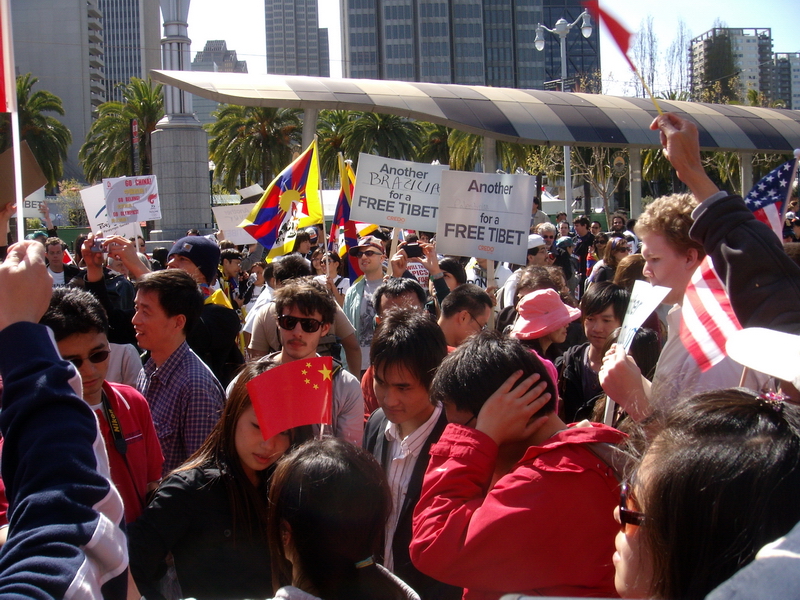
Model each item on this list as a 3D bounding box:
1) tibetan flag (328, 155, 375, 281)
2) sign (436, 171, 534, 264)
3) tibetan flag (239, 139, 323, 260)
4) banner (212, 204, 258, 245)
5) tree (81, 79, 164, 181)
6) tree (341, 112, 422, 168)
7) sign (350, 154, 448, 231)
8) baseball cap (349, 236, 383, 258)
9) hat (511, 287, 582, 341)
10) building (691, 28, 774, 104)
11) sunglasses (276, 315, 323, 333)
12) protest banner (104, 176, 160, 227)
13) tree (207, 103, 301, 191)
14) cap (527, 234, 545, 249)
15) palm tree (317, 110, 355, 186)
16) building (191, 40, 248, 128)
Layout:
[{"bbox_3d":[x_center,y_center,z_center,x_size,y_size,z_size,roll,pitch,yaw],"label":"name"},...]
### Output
[{"bbox_3d":[-0.403,-0.686,7.300,0.420,1.050,0.350,0,6,24],"label":"tibetan flag"},{"bbox_3d":[0.467,-0.456,4.800,0.620,0.470,0.040,10,9,36],"label":"sign"},{"bbox_3d":[-1.170,-0.974,8.600,0.820,1.150,0.350,-2,6,6],"label":"tibetan flag"},{"bbox_3d":[-1.679,-0.794,9.300,0.610,0.457,0.020,-16,15,30],"label":"banner"},{"bbox_3d":[-14.376,-7.259,50.000,6.800,11.000,6.800,-2,5,0],"label":"tree"},{"bbox_3d":[-1.130,-8.709,64.000,6.000,10.800,6.000,-2,5,0],"label":"tree"},{"bbox_3d":[0.007,-0.713,5.850,0.610,0.457,0.020,9,1,3],"label":"sign"},{"bbox_3d":[-0.225,-0.366,5.900,0.180,0.140,0.260,3,4,44],"label":"baseball cap"},{"bbox_3d":[0.630,0.063,3.800,0.320,0.160,0.310,-17,6,-6],"label":"hat"},{"bbox_3d":[131.998,-69.629,354.615,24.000,73.000,24.000,-3,5,-8],"label":"building"},{"bbox_3d":[-0.306,0.072,2.830,0.145,0.048,0.145,7,2,8],"label":"sunglasses"},{"bbox_3d":[-2.808,-1.048,9.200,0.600,0.457,0.020,-8,2,-17],"label":"protest banner"},{"bbox_3d":[-9.119,-7.821,57.000,6.400,10.800,6.400,-2,5,0],"label":"tree"},{"bbox_3d":[1.026,-0.449,6.800,0.230,0.120,0.180,-3,6,-6],"label":"cap"},{"bbox_3d":[-4.475,-9.241,61.669,6.500,10.600,6.500,-2,5,0],"label":"palm tree"},{"bbox_3d":[-96.692,-91.042,475.344,34.000,101.000,34.000,-2,5,0],"label":"building"}]

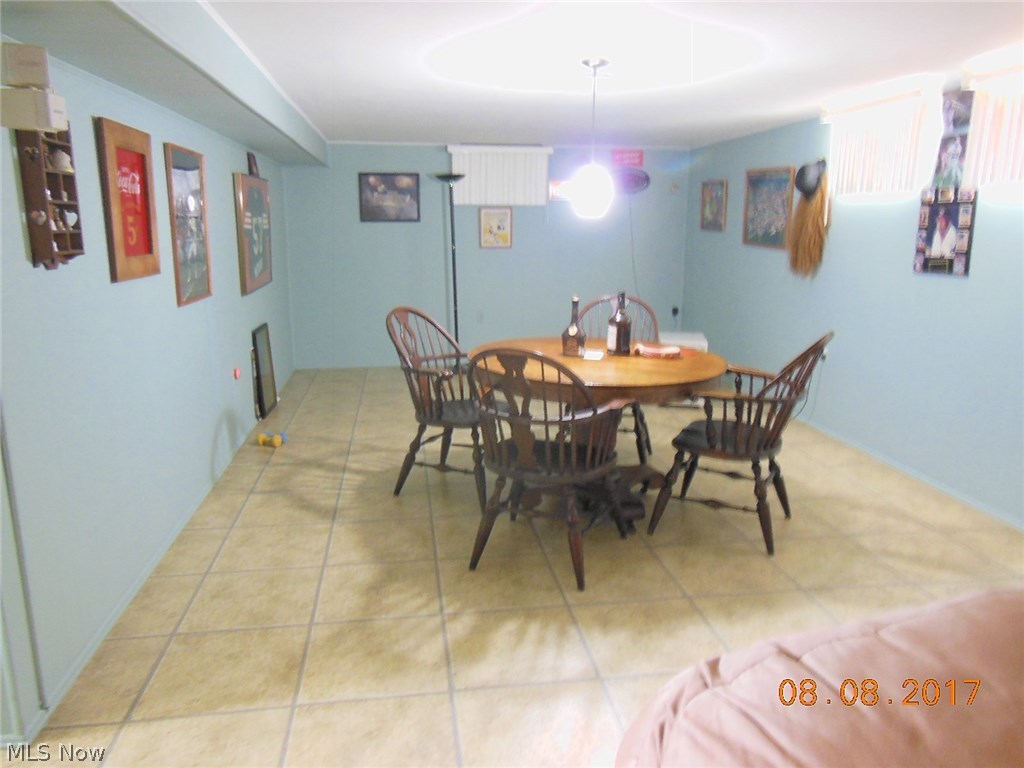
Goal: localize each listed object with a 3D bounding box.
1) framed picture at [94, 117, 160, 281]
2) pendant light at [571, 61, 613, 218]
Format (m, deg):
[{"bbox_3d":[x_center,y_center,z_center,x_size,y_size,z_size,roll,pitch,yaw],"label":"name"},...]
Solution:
[{"bbox_3d":[-1.425,-0.676,2.759,0.034,0.544,0.460,-2,13,-8],"label":"framed picture"},{"bbox_3d":[0.365,-1.095,3.357,0.198,0.683,0.198,-2,13,-8],"label":"pendant light"}]

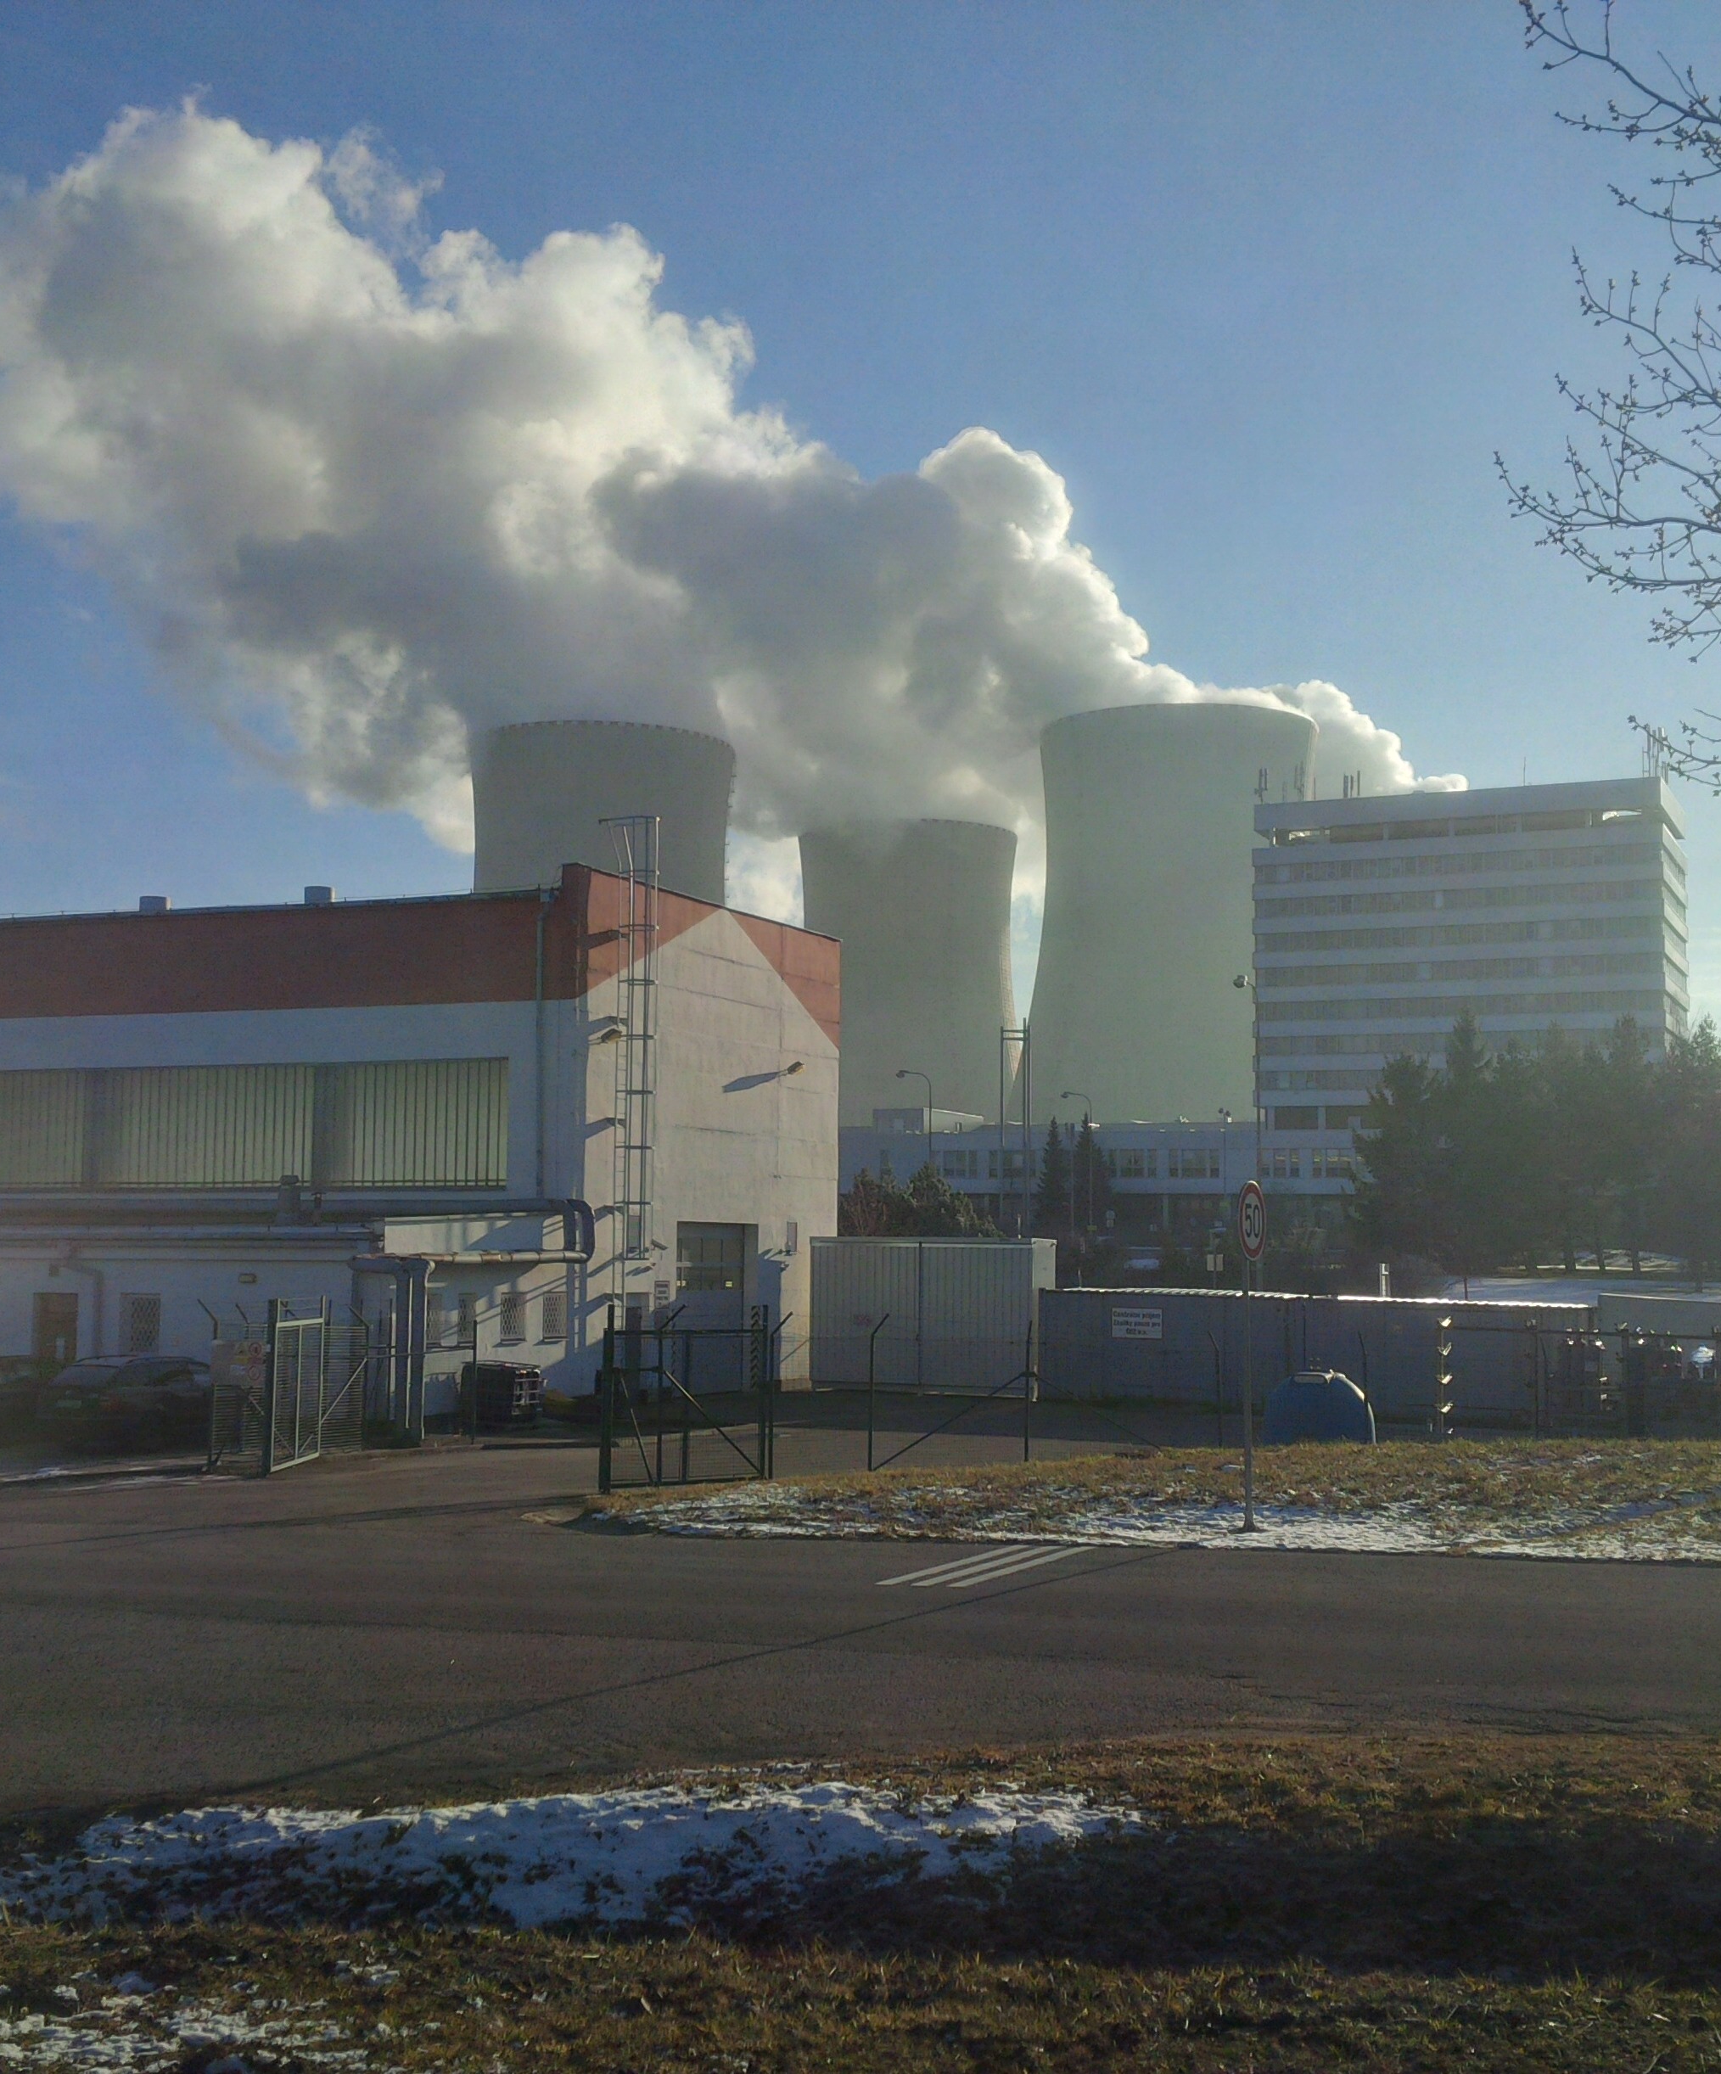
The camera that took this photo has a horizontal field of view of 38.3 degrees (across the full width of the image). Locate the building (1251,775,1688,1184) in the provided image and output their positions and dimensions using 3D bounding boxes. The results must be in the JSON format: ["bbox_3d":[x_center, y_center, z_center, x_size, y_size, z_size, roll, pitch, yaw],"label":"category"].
[{"bbox_3d":[58.079,-0.765,234.525,37.100,42.160,20.000,-2,-5,24],"label":"building"}]

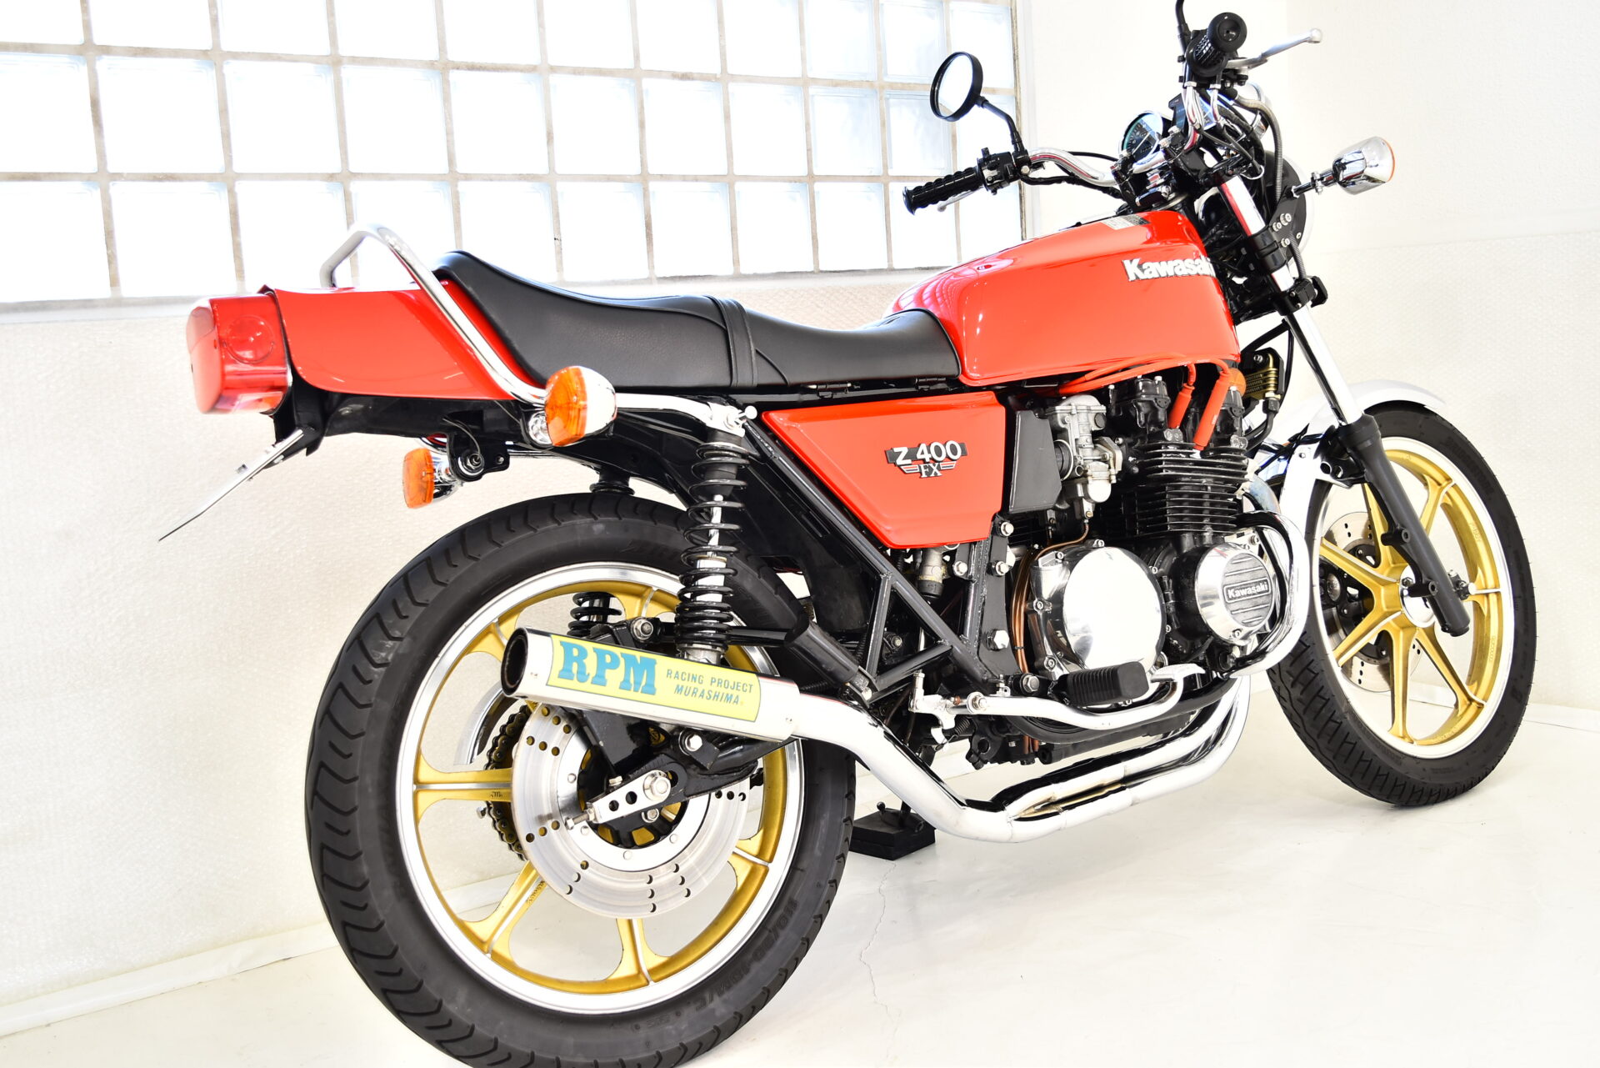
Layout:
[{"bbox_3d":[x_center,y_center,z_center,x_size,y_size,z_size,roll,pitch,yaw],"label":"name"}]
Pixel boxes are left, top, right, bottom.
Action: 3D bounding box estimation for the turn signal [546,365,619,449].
[{"bbox_3d":[-0.214,-0.125,1.568,0.070,0.080,0.080,-8,-3,-34],"label":"turn signal"}]

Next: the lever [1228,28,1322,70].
[{"bbox_3d":[0.616,-0.625,2.080,0.045,0.026,0.185,-9,6,-16],"label":"lever"}]

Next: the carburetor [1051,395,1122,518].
[{"bbox_3d":[0.368,-0.101,2.050,0.100,0.155,0.080,-8,-3,-34],"label":"carburetor"}]

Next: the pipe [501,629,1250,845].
[{"bbox_3d":[0.139,0.203,1.894,1.115,0.355,0.305,-8,-3,-34],"label":"pipe"}]

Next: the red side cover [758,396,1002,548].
[{"bbox_3d":[0.114,-0.068,1.879,0.345,0.178,0.055,-9,-2,-32],"label":"red side cover"}]

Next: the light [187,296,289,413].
[{"bbox_3d":[-0.567,-0.170,1.611,0.075,0.107,0.165,-9,-2,-32],"label":"light"}]

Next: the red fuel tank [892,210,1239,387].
[{"bbox_3d":[0.319,-0.311,2.180,0.535,0.240,0.275,-9,-2,-32],"label":"red fuel tank"}]

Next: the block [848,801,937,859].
[{"bbox_3d":[0.136,0.455,2.440,0.093,0.041,0.097,5,11,41],"label":"block"}]

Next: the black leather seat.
[{"bbox_3d":[-0.141,-0.229,1.884,0.635,0.185,0.265,-9,-2,-32],"label":"black leather seat"}]

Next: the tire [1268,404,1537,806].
[{"bbox_3d":[0.943,0.100,2.515,0.648,0.648,0.097,-8,-3,-35],"label":"tire"}]

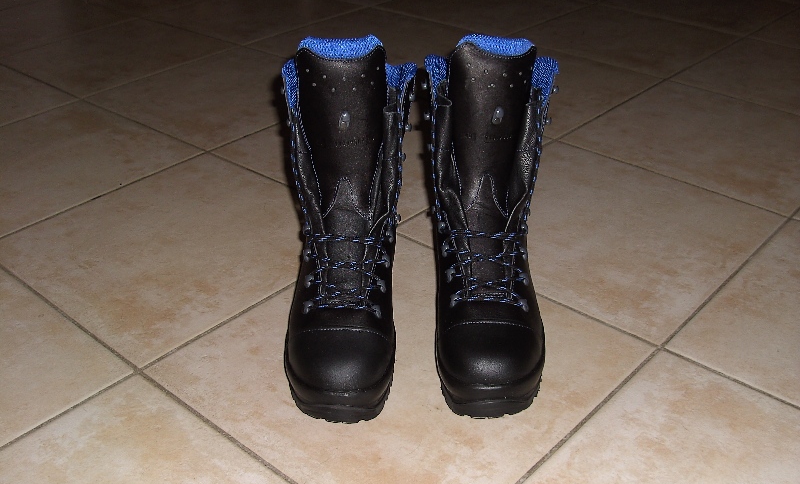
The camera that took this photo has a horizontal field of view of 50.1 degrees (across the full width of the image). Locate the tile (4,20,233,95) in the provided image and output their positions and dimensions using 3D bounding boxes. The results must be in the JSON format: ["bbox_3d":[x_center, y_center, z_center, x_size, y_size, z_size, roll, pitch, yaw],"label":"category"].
[{"bbox_3d":[-0.603,-0.401,1.807,0.385,0.010,0.385,24,38,35],"label":"tile"}]

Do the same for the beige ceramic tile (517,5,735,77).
[{"bbox_3d":[0.492,-0.442,1.885,0.387,0.010,0.387,24,38,36],"label":"beige ceramic tile"}]

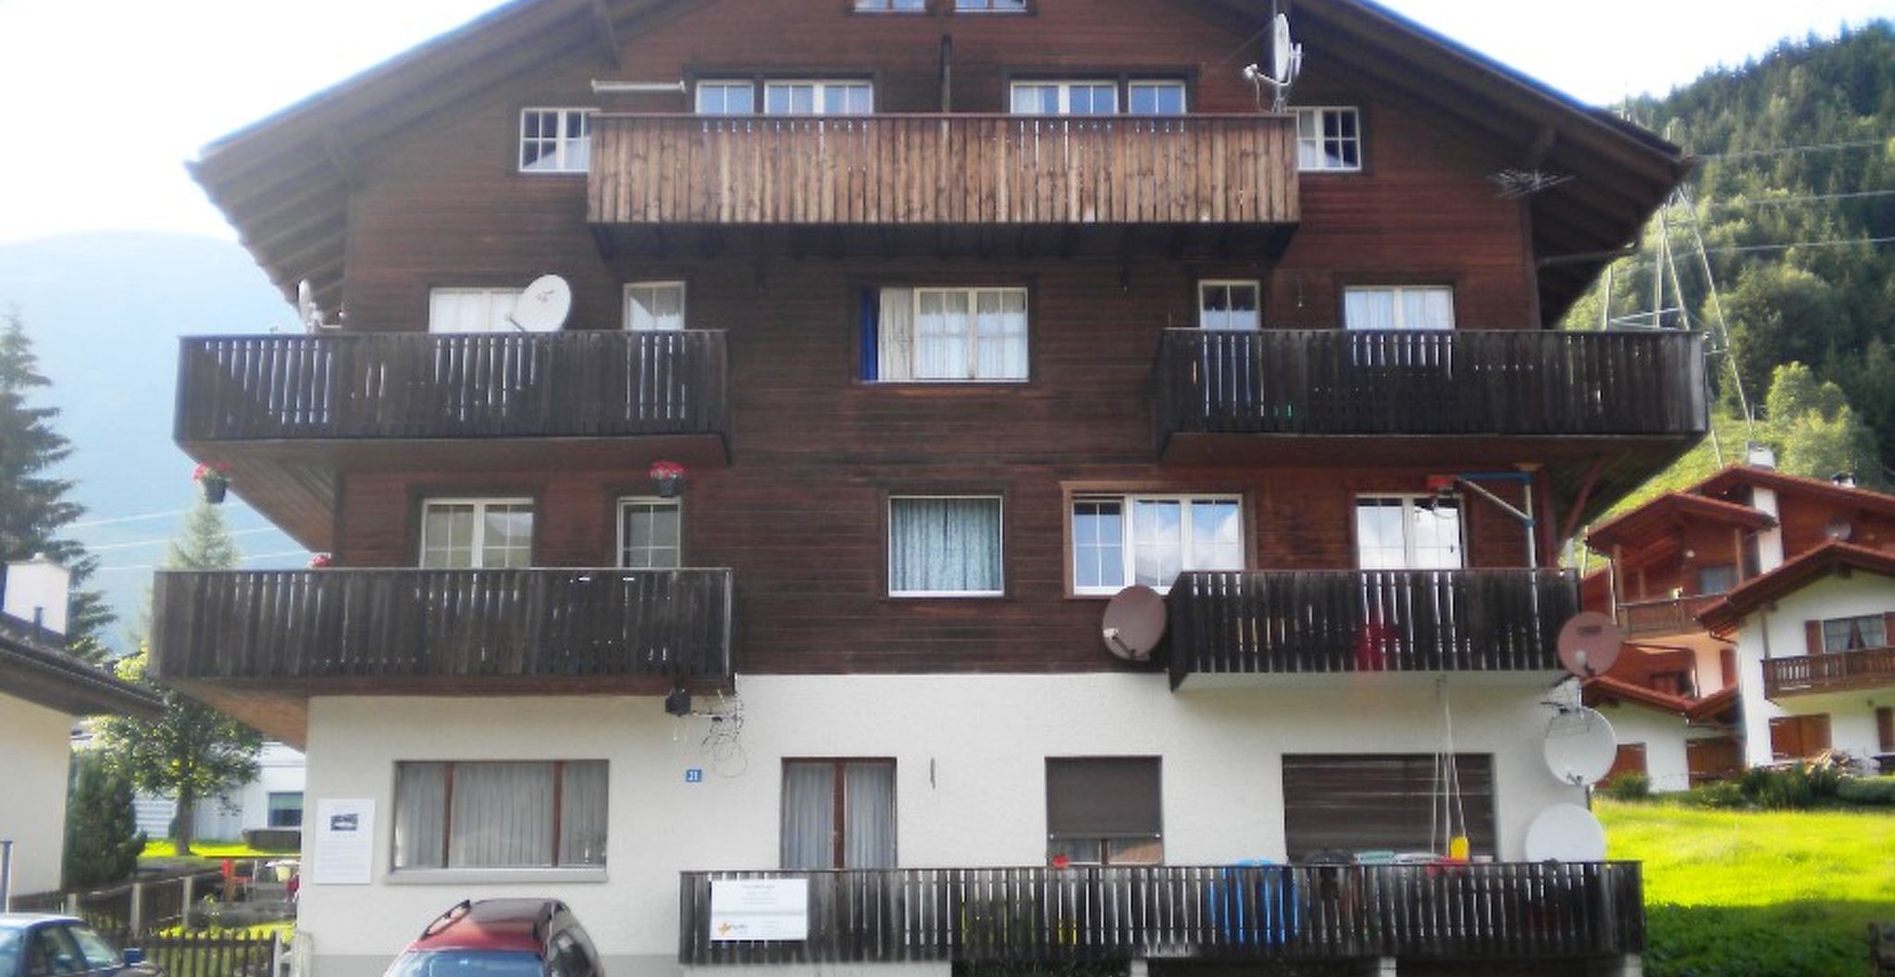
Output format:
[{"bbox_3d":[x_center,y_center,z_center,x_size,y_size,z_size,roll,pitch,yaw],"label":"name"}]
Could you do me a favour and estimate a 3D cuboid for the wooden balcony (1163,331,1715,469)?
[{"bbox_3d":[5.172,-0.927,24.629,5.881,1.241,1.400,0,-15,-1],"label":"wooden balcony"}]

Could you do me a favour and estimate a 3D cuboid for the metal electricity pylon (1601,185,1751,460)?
[{"bbox_3d":[34.524,-8.729,108.033,6.500,19.500,8.000,-10,-16,34],"label":"metal electricity pylon"}]

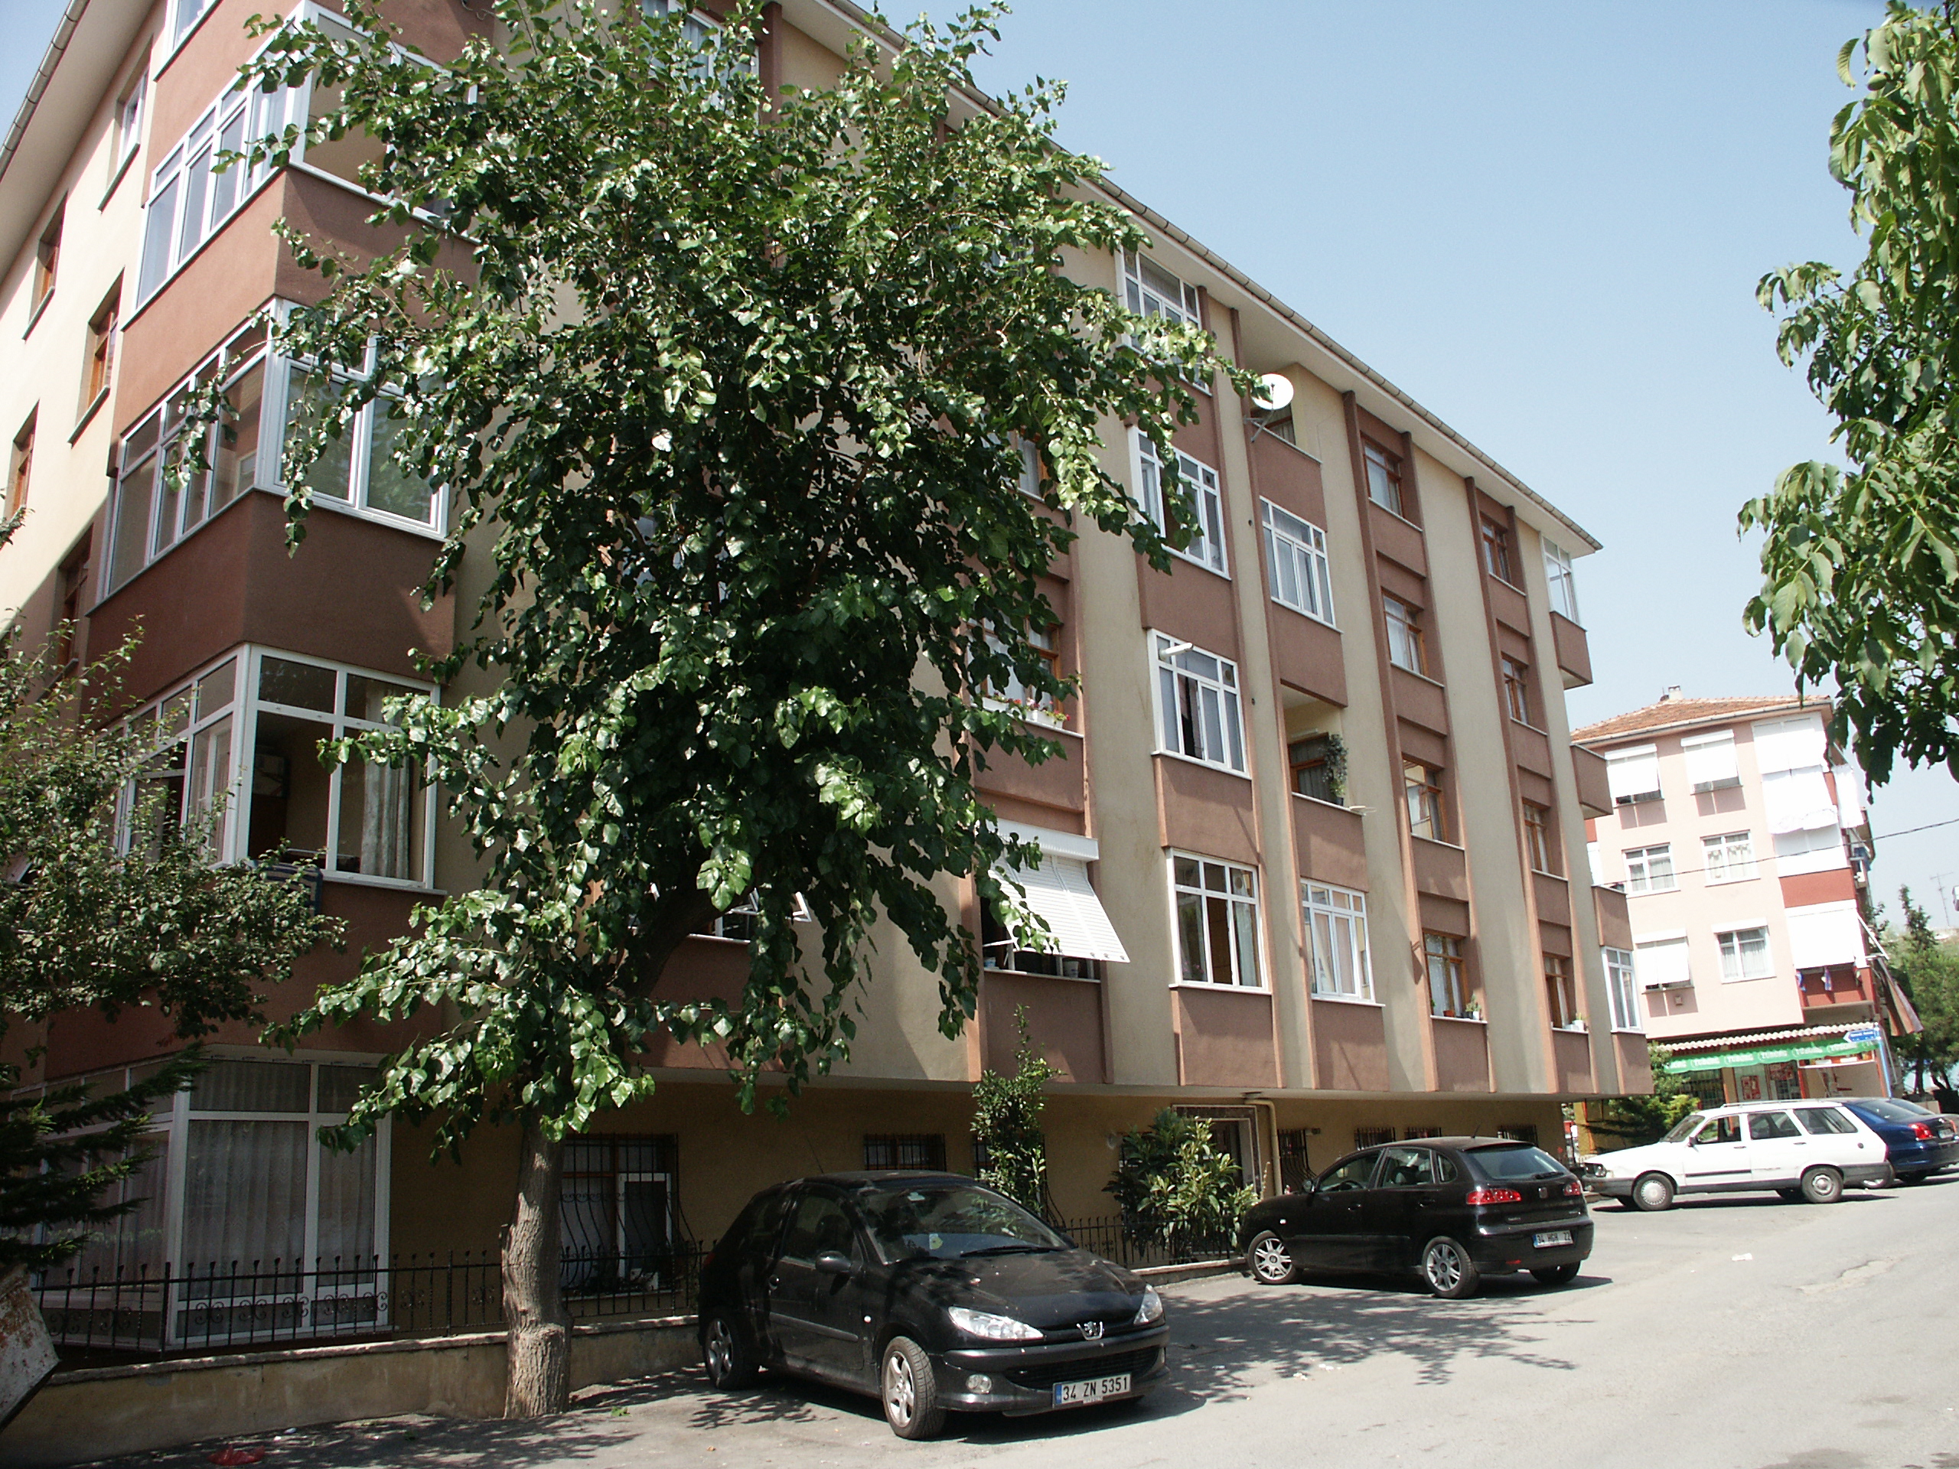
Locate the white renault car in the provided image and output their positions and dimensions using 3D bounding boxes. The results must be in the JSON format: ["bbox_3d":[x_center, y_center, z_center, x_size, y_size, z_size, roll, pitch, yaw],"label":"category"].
[{"bbox_3d":[11.253,6.326,23.824,4.380,1.450,1.630,-4,-16,6],"label":"white renault car"}]

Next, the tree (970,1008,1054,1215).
[{"bbox_3d":[0.348,4.151,16.022,0.850,2.790,0.850,-3,-17,0],"label":"tree"}]

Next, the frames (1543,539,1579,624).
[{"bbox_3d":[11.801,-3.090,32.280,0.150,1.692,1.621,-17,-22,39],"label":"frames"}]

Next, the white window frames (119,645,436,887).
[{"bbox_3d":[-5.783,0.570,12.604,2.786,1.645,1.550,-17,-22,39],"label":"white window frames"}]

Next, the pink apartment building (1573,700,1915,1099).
[{"bbox_3d":[23.430,5.509,48.986,8.200,13.800,10.000,-13,-20,31],"label":"pink apartment building"}]

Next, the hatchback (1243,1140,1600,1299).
[{"bbox_3d":[4.434,5.058,16.749,1.700,1.440,3.950,7,-18,-31],"label":"hatchback"}]

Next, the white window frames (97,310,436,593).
[{"bbox_3d":[-5.981,-2.126,13.460,2.938,1.616,1.519,-17,-22,39],"label":"white window frames"}]

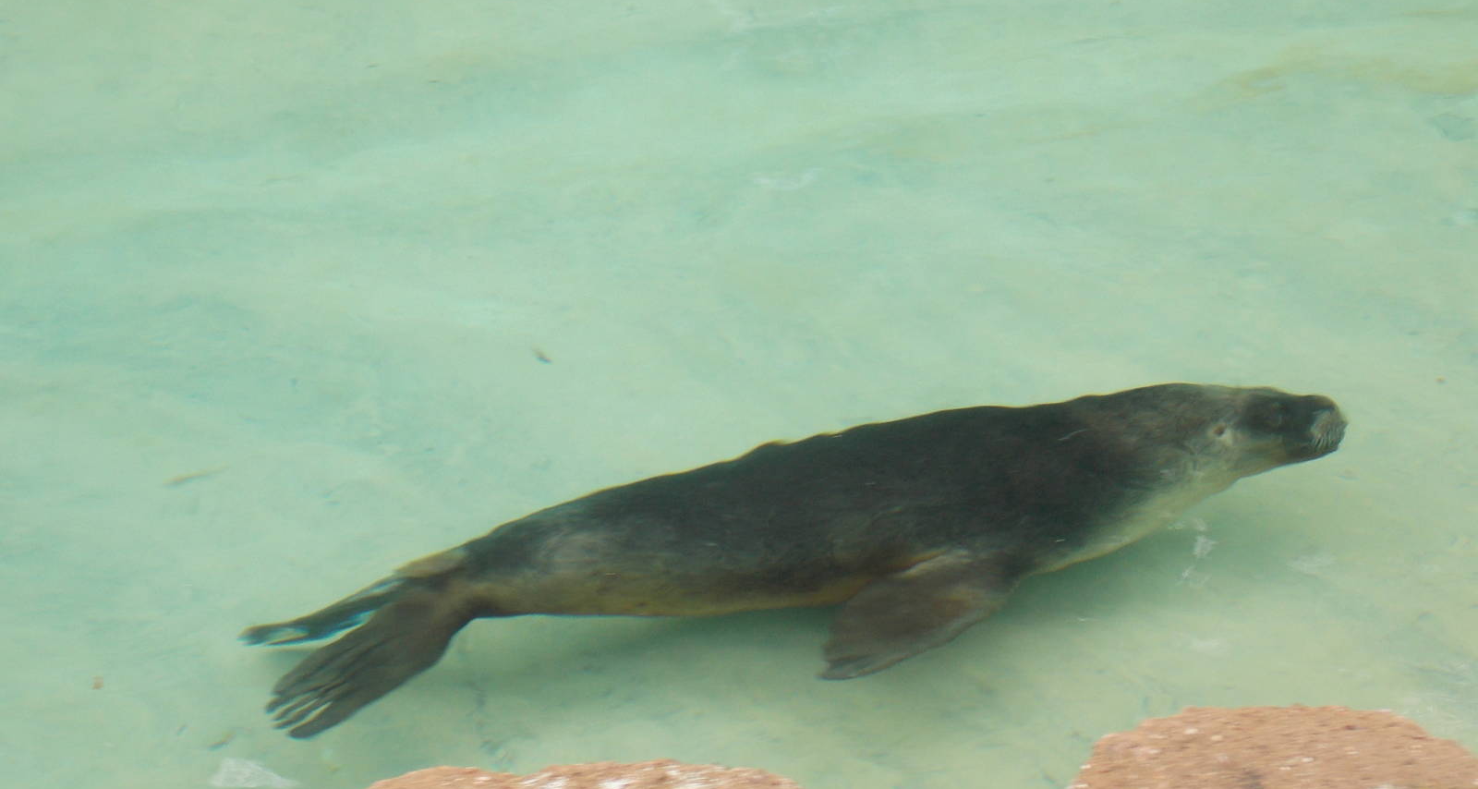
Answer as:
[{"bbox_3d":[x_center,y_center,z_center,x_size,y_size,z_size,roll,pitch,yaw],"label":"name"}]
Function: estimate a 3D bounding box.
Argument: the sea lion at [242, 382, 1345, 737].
[{"bbox_3d":[0.108,0.290,8.600,2.140,0.430,0.640,-12,29,-12],"label":"sea lion"}]

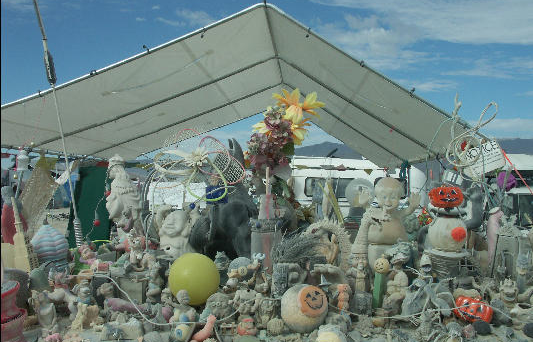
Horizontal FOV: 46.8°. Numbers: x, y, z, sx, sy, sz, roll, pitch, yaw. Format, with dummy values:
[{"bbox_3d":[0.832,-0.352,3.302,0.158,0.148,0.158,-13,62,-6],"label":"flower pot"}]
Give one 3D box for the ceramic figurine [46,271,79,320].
[{"bbox_3d":[-0.421,0.257,1.270,0.064,0.098,0.055,0,-1,-19],"label":"ceramic figurine"}]

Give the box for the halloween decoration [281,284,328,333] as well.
[{"bbox_3d":[0.078,0.281,1.260,0.098,0.098,0.097,0,0,0],"label":"halloween decoration"}]

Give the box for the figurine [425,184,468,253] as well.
[{"bbox_3d":[0.438,0.116,1.500,0.105,0.160,0.090,0,-1,8],"label":"figurine"}]

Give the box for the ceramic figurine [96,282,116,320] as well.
[{"bbox_3d":[-0.348,0.282,1.340,0.043,0.083,0.045,0,0,-6],"label":"ceramic figurine"}]

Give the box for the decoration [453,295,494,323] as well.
[{"bbox_3d":[0.435,0.292,1.300,0.080,0.055,0.068,20,-1,9],"label":"decoration"}]

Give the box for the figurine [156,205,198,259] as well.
[{"bbox_3d":[-0.215,0.152,1.500,0.100,0.138,0.075,0,-1,-4],"label":"figurine"}]

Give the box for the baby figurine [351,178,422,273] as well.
[{"bbox_3d":[0.305,0.145,1.580,0.179,0.257,0.120,0,0,-7],"label":"baby figurine"}]

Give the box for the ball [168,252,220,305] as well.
[{"bbox_3d":[-0.159,0.239,1.360,0.114,0.114,0.114,0,-1,-3],"label":"ball"}]

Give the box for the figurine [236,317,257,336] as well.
[{"bbox_3d":[-0.038,0.296,1.170,0.037,0.037,0.032,0,-1,-1],"label":"figurine"}]

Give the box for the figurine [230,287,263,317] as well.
[{"bbox_3d":[-0.043,0.280,1.310,0.068,0.064,0.045,0,0,0],"label":"figurine"}]

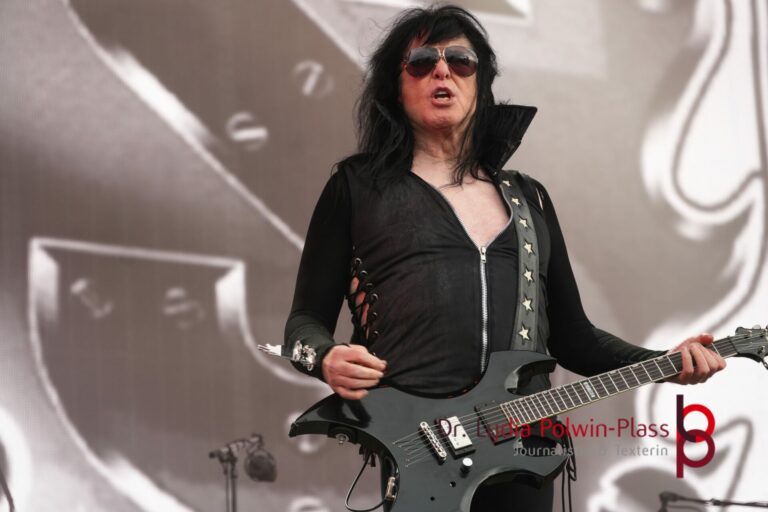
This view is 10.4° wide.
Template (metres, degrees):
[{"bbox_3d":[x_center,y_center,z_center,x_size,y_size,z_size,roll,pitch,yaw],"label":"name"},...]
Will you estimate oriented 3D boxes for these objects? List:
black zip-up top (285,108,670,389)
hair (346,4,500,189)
[{"bbox_3d":[0.172,-0.001,8.220,0.700,0.590,0.380,4,-9,-25],"label":"black zip-up top"},{"bbox_3d":[0.080,-0.315,8.300,0.280,0.350,0.260,1,-8,-8],"label":"hair"}]

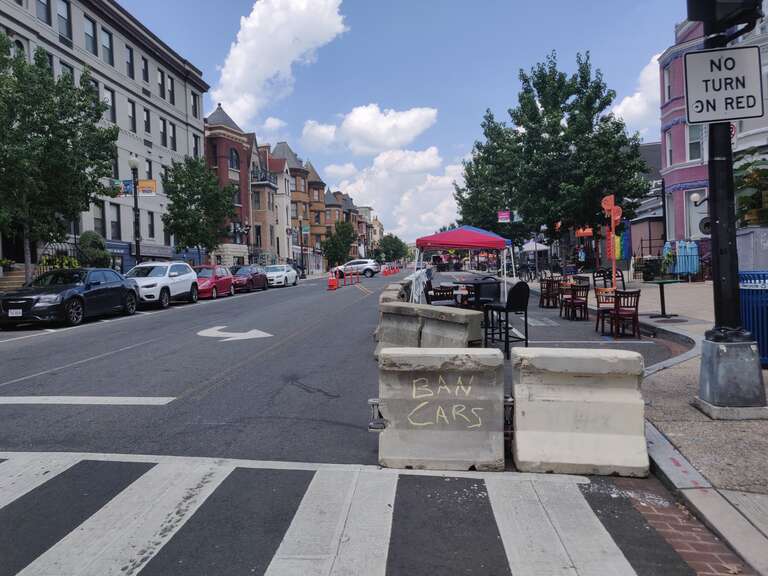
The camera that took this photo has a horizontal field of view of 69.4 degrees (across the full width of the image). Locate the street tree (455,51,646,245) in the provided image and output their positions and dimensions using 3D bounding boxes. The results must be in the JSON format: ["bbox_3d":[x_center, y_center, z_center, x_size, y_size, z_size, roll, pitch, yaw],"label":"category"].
[{"bbox_3d":[7.150,-4.900,23.500,8.100,10.300,8.000,-3,1,0],"label":"street tree"}]

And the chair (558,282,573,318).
[{"bbox_3d":[4.836,0.334,14.338,0.440,0.900,0.500,-2,2,9],"label":"chair"}]

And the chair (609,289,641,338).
[{"bbox_3d":[4.522,0.484,10.388,0.440,0.900,0.500,-2,2,7],"label":"chair"}]

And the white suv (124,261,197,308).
[{"bbox_3d":[-8.750,-0.170,21.700,1.860,1.660,4.630,-2,2,3],"label":"white suv"}]

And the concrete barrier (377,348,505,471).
[{"bbox_3d":[0.490,0.905,4.350,0.940,0.820,0.620,-1,2,13],"label":"concrete barrier"}]

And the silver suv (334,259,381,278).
[{"bbox_3d":[-2.470,-1.790,51.800,4.420,1.650,1.840,-1,2,6],"label":"silver suv"}]

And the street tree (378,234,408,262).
[{"bbox_3d":[2.569,-10.141,150.000,8.000,8.700,8.000,-2,2,4],"label":"street tree"}]

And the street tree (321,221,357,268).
[{"bbox_3d":[-6.017,-5.679,75.000,4.700,6.900,4.700,-2,2,4],"label":"street tree"}]

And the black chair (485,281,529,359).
[{"bbox_3d":[1.877,0.497,8.534,0.450,1.150,0.500,-3,2,-30],"label":"black chair"}]

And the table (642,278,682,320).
[{"bbox_3d":[6.136,0.253,12.200,0.660,0.760,0.660,-2,2,-3],"label":"table"}]

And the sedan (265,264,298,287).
[{"bbox_3d":[-7.404,-0.864,39.300,1.850,1.475,4.750,-2,2,4],"label":"sedan"}]

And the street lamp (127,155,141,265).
[{"bbox_3d":[-10.200,-2.530,22.900,0.450,5.900,0.450,-3,1,0],"label":"street lamp"}]

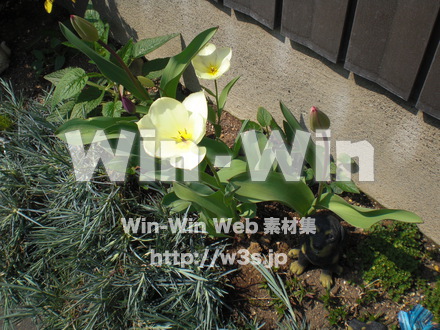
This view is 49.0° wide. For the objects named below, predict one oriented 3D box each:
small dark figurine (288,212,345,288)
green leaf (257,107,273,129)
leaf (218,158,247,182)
[{"bbox_3d":[0.174,0.141,0.837,0.090,0.115,0.092,17,51,16],"label":"small dark figurine"},{"bbox_3d":[0.090,-0.097,0.980,0.034,0.044,0.014,-12,13,1],"label":"green leaf"},{"bbox_3d":[0.022,0.010,0.865,0.056,0.030,0.038,-2,48,0],"label":"leaf"}]

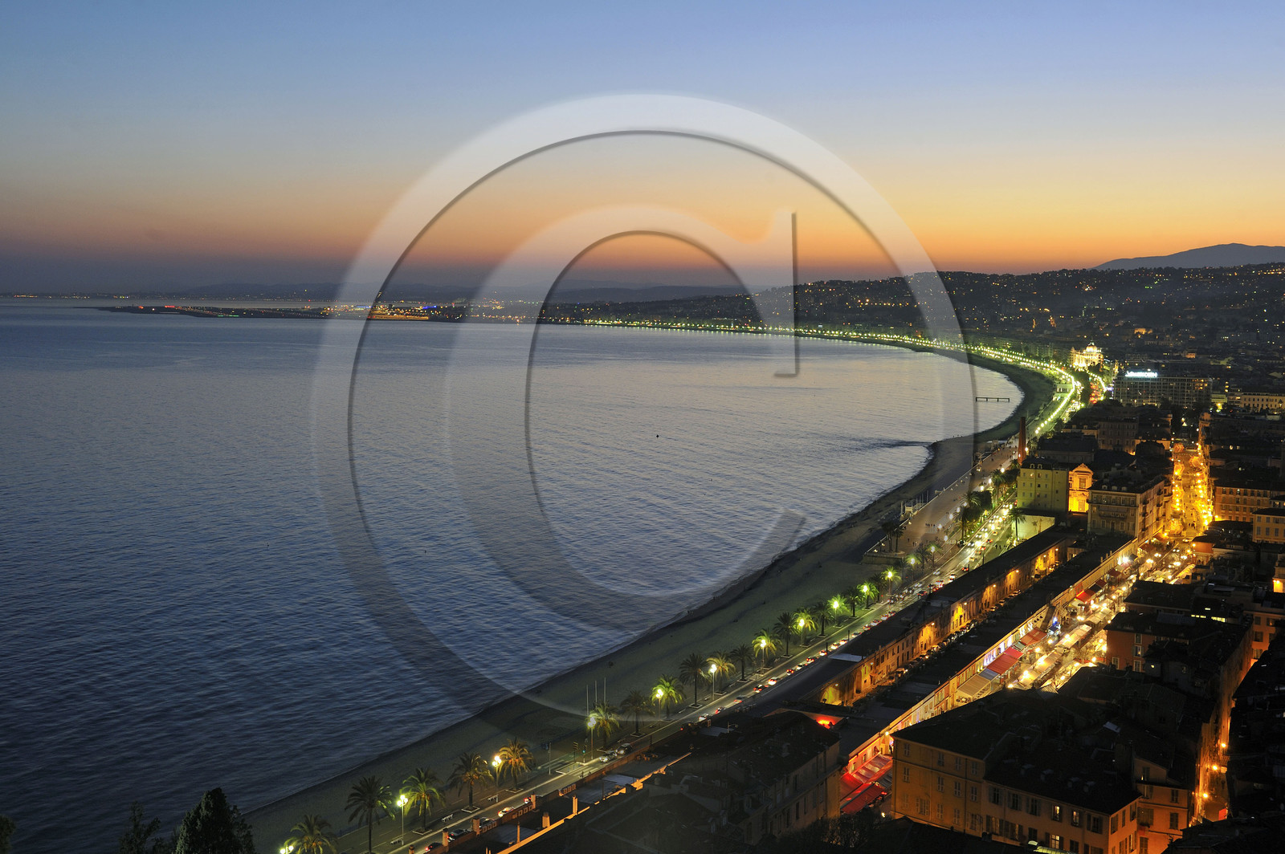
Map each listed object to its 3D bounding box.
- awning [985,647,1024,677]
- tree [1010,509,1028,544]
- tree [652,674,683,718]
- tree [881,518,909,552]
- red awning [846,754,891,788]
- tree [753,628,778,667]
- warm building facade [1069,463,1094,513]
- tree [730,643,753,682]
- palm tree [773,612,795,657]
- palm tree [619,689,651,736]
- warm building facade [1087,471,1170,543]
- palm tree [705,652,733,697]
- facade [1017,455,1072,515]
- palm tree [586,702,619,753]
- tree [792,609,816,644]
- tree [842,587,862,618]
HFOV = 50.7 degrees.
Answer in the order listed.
[{"bbox_3d":[81.124,52.370,303.078,3.200,1.500,18.700,4,7,31],"label":"awning"},{"bbox_3d":[130.537,34.303,470.079,6.300,11.980,6.300,2,6,16],"label":"tree"},{"bbox_3d":[5.407,54.623,274.111,6.400,9.570,6.400,0,6,0],"label":"tree"},{"bbox_3d":[84.269,36.150,452.864,8.000,11.380,7.500,1,6,11],"label":"tree"},{"bbox_3d":[40.360,59.570,235.790,3.100,1.800,13.200,4,7,32],"label":"red awning"},{"bbox_3d":[28.601,50.980,311.962,6.500,9.250,6.500,1,6,5],"label":"tree"},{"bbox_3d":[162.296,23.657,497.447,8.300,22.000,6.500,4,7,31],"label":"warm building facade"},{"bbox_3d":[22.340,52.220,299.720,5.700,8.010,5.700,0,6,4],"label":"tree"},{"bbox_3d":[34.270,49.130,319.620,6.300,10.160,6.300,1,6,6],"label":"palm tree"},{"bbox_3d":[-1.065,55.788,264.707,6.300,9.050,6.300,0,6,0],"label":"palm tree"},{"bbox_3d":[162.440,28.210,453.260,15.000,25.000,38.000,4,7,33],"label":"warm building facade"},{"bbox_3d":[16.946,52.982,292.521,6.100,9.310,6.100,0,6,0],"label":"palm tree"},{"bbox_3d":[148.510,23.077,497.748,18.000,24.000,11.500,4,7,31],"label":"facade"},{"bbox_3d":[-6.900,56.458,255.320,6.200,9.520,6.200,0,6,0],"label":"palm tree"},{"bbox_3d":[39.680,48.830,329.180,6.000,8.850,6.000,1,6,7],"label":"tree"},{"bbox_3d":[56.784,46.757,362.764,5.600,8.200,5.600,0,6,0],"label":"tree"}]

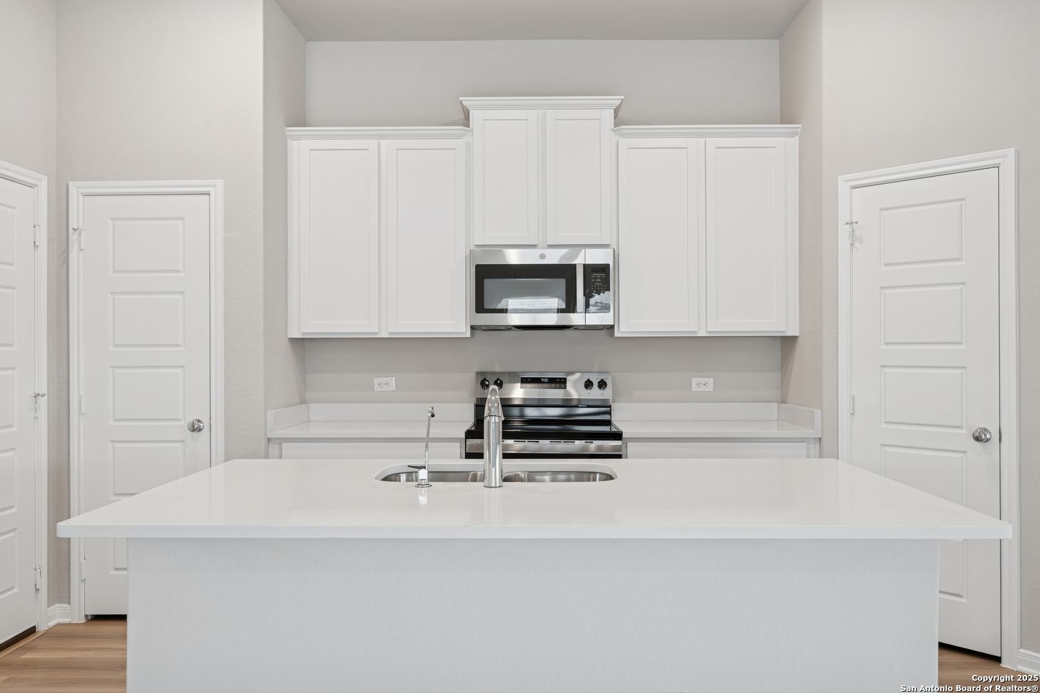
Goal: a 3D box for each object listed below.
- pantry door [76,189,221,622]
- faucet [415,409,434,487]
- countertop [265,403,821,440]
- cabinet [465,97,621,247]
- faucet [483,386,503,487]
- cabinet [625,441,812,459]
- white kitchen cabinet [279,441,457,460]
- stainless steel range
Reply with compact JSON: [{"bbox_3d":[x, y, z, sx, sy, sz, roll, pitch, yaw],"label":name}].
[{"bbox_3d":[-1.804,0.283,3.500,0.610,2.032,0.042,0,0,1],"label":"pantry door"},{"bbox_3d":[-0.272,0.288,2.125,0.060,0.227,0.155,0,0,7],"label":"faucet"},{"bbox_3d":[0.126,0.380,3.765,2.680,0.130,0.610,0,0,1],"label":"countertop"},{"bbox_3d":[0.117,-0.896,3.890,0.820,0.765,0.360,0,0,1],"label":"cabinet"},{"bbox_3d":[-0.073,0.259,2.145,0.058,0.285,0.230,0,0,1],"label":"faucet"},{"bbox_3d":[0.970,0.883,3.760,0.920,0.880,0.600,0,0,1],"label":"cabinet"},{"bbox_3d":[-0.728,0.883,3.800,0.920,0.880,0.600,0,0,1],"label":"white kitchen cabinet"},{"bbox_3d":[0.123,0.733,3.735,0.760,1.185,0.670,0,0,1],"label":"stainless steel range"}]

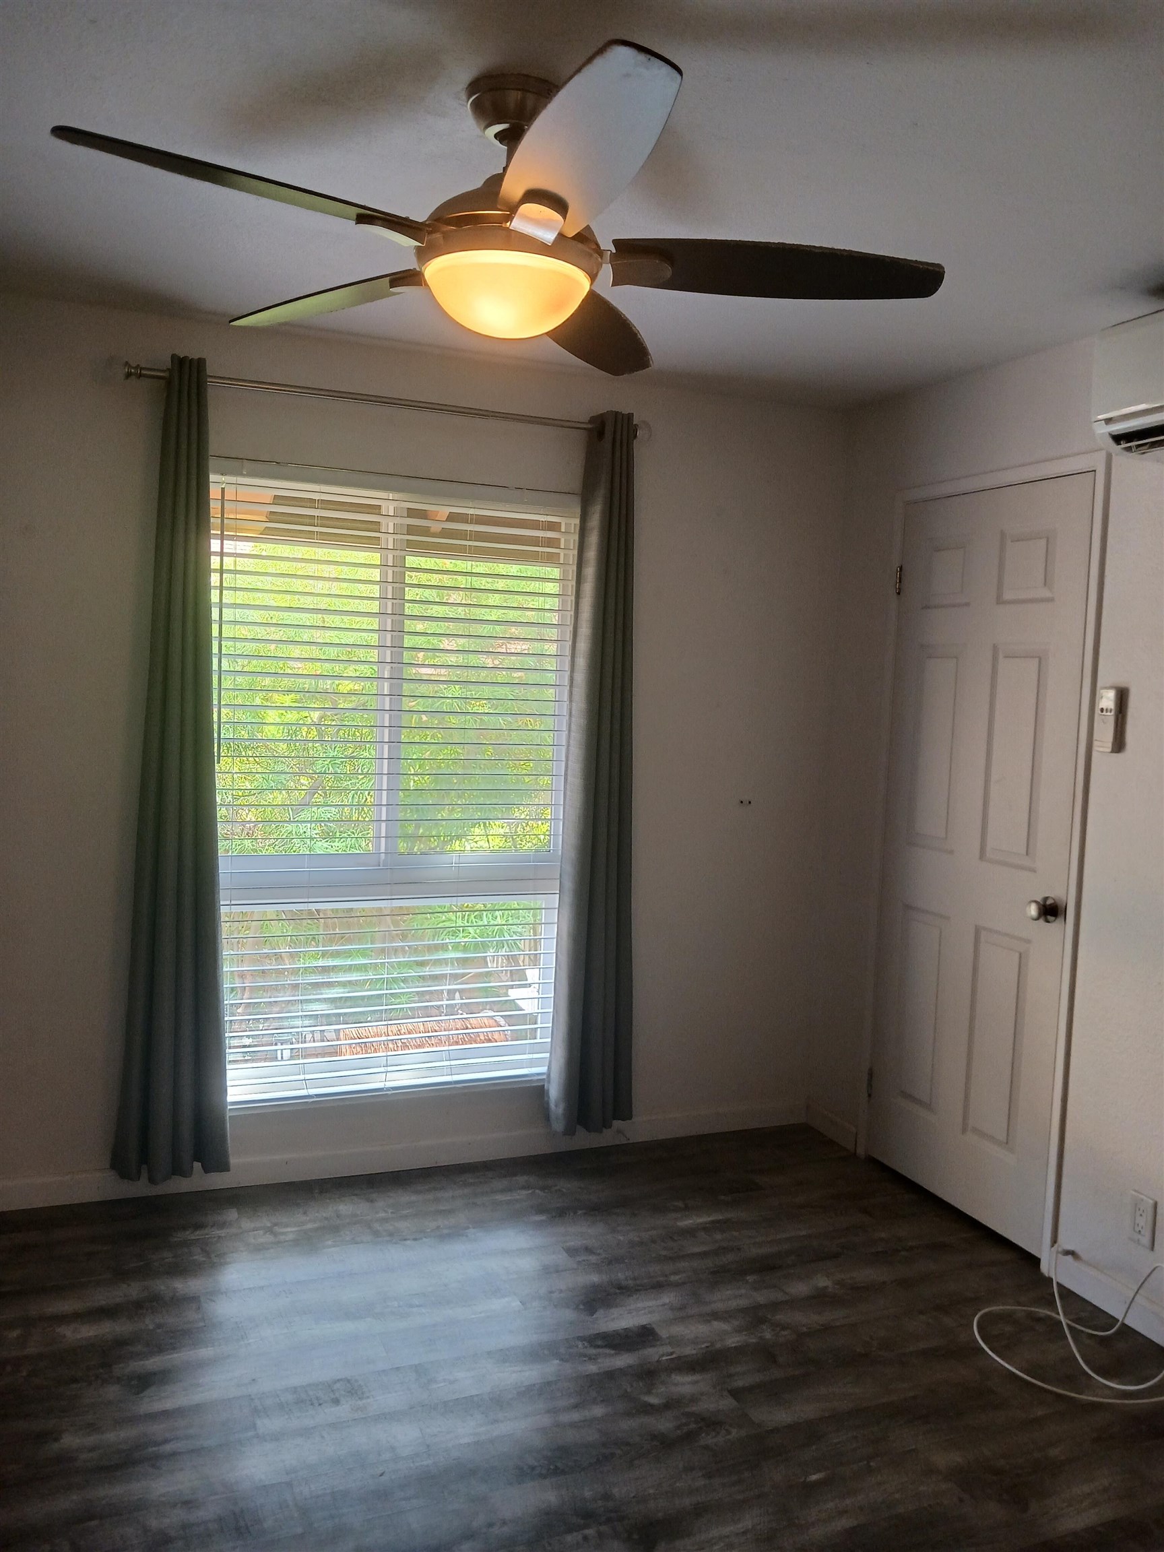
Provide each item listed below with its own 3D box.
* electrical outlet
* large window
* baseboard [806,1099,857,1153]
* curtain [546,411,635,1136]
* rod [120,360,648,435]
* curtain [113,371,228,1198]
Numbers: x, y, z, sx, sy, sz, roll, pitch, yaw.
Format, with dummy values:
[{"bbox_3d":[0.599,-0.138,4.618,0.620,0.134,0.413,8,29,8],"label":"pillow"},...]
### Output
[{"bbox_3d":[1.312,1.041,2.833,0.008,0.116,0.071,0,5,-22],"label":"electrical outlet"},{"bbox_3d":[-0.568,0.038,3.536,1.140,1.785,0.060,0,5,-22],"label":"large window"},{"bbox_3d":[0.830,1.156,4.027,0.014,0.084,0.288,0,5,-22],"label":"baseboard"},{"bbox_3d":[0.053,0.010,3.676,0.275,2.170,0.120,0,5,-22],"label":"curtain"},{"bbox_3d":[-0.503,-1.032,3.362,1.460,0.050,0.060,0,5,-22],"label":"rod"},{"bbox_3d":[-1.082,0.003,3.226,0.300,2.170,0.120,0,5,-22],"label":"curtain"}]

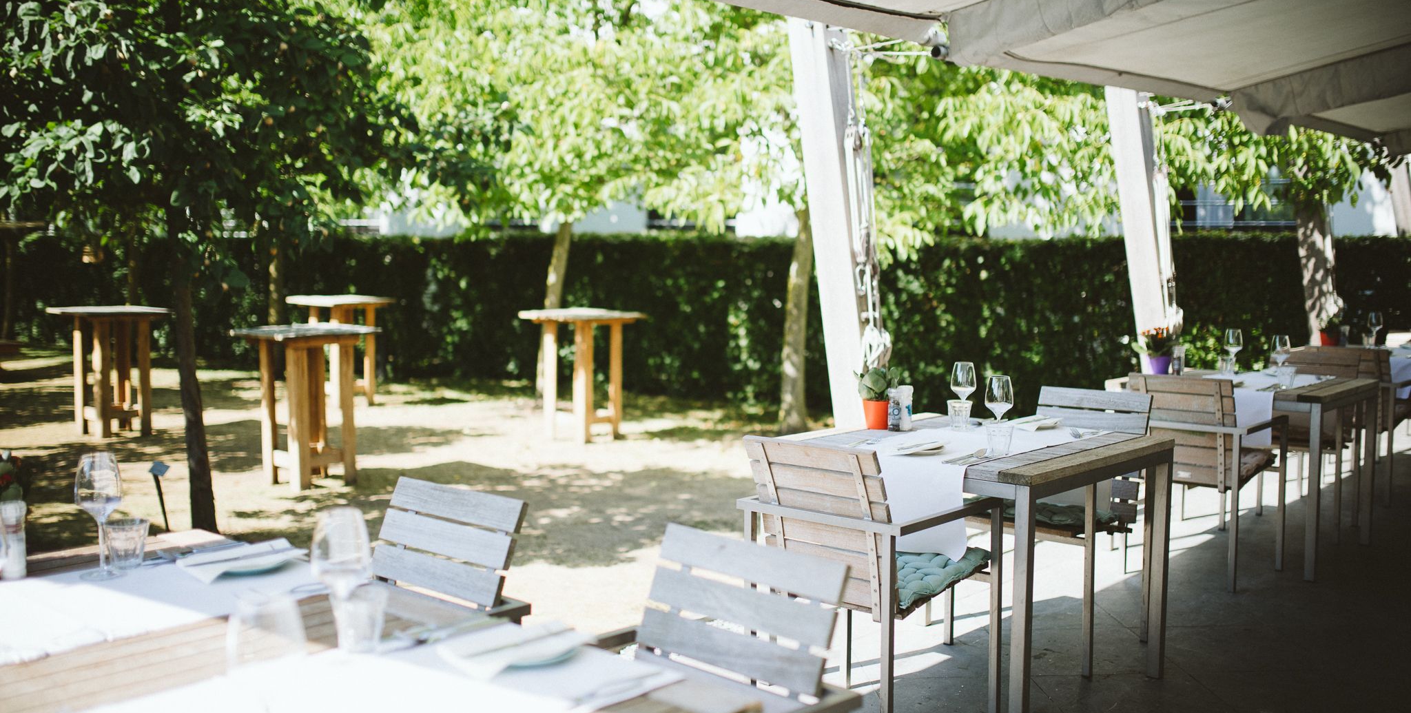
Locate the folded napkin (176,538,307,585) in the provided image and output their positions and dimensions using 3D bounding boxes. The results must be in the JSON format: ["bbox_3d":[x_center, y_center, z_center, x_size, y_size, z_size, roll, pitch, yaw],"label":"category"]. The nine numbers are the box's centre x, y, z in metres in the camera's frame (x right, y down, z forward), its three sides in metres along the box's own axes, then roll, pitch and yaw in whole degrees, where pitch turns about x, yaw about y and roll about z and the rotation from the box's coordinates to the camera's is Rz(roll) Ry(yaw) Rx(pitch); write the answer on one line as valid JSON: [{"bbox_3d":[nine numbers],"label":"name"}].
[{"bbox_3d":[-0.829,0.364,2.471,0.130,0.034,0.215,5,6,39],"label":"folded napkin"}]

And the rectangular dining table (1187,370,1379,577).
[{"bbox_3d":[2.414,0.482,6.138,0.885,0.750,0.880,5,7,40],"label":"rectangular dining table"}]

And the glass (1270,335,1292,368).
[{"bbox_3d":[2.509,0.017,5.969,0.085,0.208,0.085,5,7,40],"label":"glass"}]

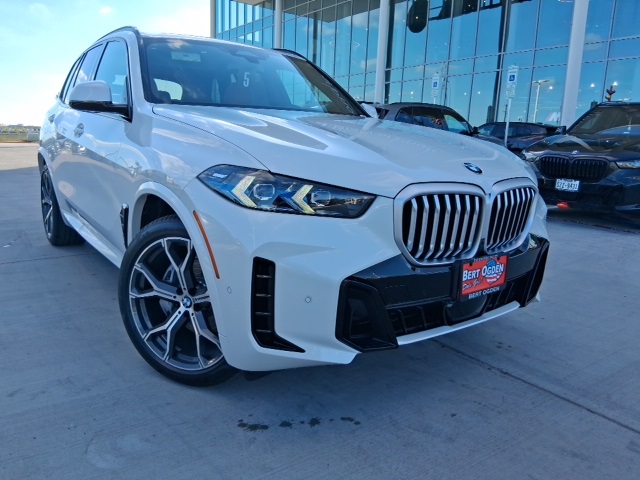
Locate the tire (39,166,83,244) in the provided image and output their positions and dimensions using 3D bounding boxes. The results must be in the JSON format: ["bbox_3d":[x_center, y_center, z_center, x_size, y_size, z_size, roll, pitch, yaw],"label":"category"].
[{"bbox_3d":[-2.340,-0.316,4.454,0.310,0.750,0.750,-9,16,-36],"label":"tire"}]

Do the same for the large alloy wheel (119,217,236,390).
[{"bbox_3d":[-0.547,0.254,2.149,0.750,0.750,0.280,8,14,28],"label":"large alloy wheel"}]

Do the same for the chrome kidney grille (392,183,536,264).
[{"bbox_3d":[0.609,-0.086,1.949,0.890,0.330,0.130,-9,16,-36],"label":"chrome kidney grille"}]

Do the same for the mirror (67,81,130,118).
[{"bbox_3d":[-1.203,-0.747,2.606,0.260,0.190,0.160,-9,16,-36],"label":"mirror"}]

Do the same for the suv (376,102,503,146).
[{"bbox_3d":[2.480,-2.298,11.518,4.750,1.720,1.950,-10,16,-39],"label":"suv"}]

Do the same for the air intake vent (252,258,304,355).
[{"bbox_3d":[-0.143,0.225,1.631,0.180,0.330,0.080,0,13,-2],"label":"air intake vent"}]

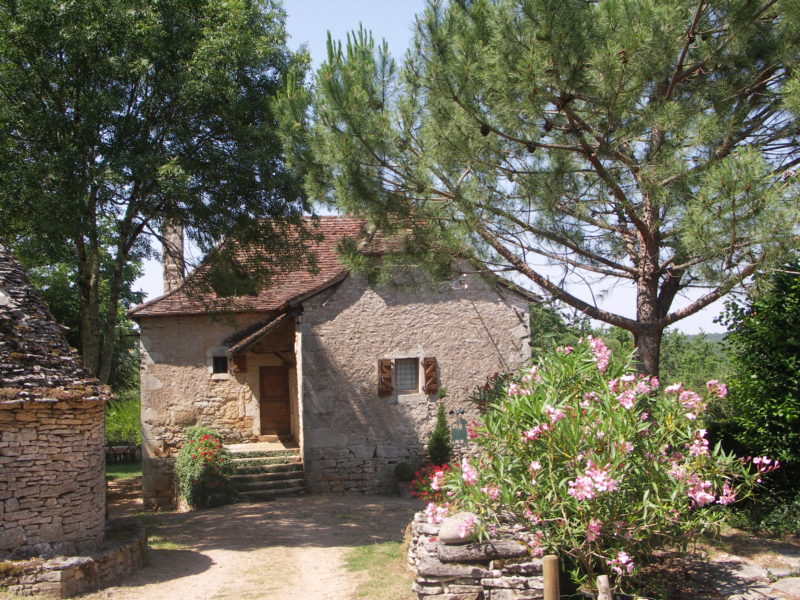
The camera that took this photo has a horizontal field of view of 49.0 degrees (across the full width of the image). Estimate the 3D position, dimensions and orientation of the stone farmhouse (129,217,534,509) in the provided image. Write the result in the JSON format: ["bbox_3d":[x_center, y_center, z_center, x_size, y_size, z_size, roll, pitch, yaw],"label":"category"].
[{"bbox_3d":[-2.450,1.500,26.700,10.800,8.200,8.800,-1,0,-14],"label":"stone farmhouse"}]

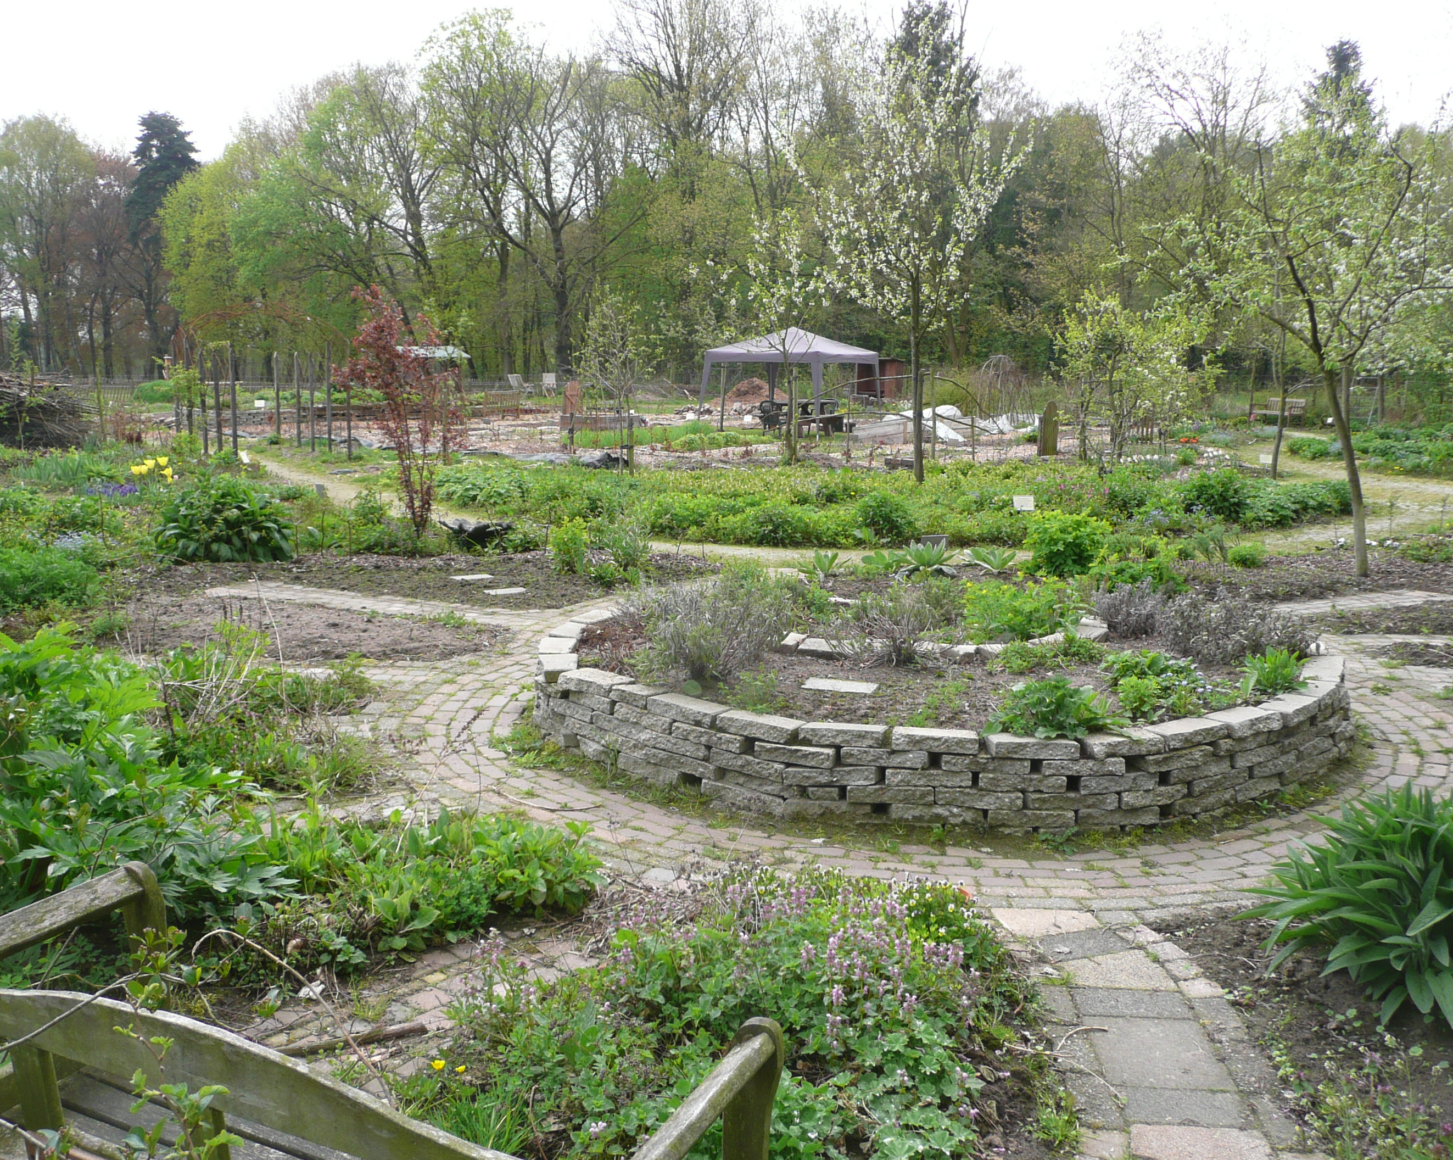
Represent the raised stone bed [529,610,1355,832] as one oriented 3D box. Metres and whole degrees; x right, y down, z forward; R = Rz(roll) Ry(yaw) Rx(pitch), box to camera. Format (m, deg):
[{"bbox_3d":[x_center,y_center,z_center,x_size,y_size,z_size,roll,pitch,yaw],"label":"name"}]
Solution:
[{"bbox_3d":[1.360,0.495,8.566,5.300,0.450,5.300,0,10,0],"label":"raised stone bed"}]

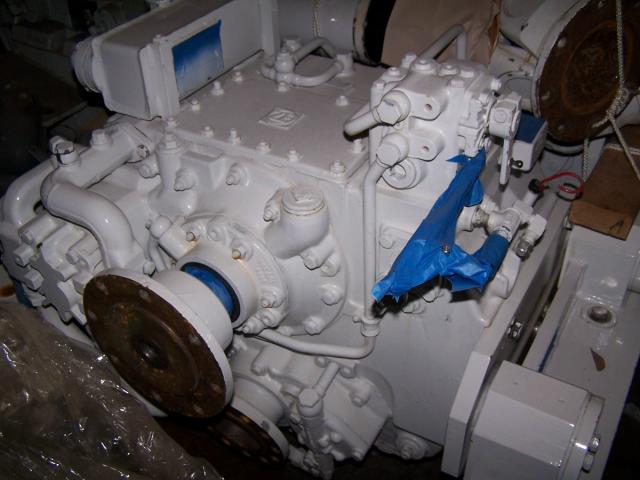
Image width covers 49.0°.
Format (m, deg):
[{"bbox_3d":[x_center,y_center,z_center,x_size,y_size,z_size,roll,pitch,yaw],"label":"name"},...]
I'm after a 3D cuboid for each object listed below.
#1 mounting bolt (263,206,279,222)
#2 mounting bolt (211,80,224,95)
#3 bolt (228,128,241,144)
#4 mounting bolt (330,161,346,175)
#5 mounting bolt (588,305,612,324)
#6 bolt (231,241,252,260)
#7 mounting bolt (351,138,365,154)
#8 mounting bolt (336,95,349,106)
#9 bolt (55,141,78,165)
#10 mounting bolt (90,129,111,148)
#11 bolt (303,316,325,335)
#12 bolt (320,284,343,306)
[{"bbox_3d":[-0.080,-0.042,1.145,0.021,0.021,0.020,18,42,25],"label":"mounting bolt"},{"bbox_3d":[-0.194,-0.289,1.335,0.022,0.020,0.022,18,42,25],"label":"mounting bolt"},{"bbox_3d":[-0.143,-0.173,1.180,0.019,0.019,0.019,18,42,25],"label":"bolt"},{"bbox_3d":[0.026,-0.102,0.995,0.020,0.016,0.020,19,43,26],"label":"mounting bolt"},{"bbox_3d":[0.499,0.133,1.250,0.041,0.015,0.040,18,42,25],"label":"mounting bolt"},{"bbox_3d":[-0.117,0.016,1.048,0.027,0.027,0.024,19,43,26],"label":"bolt"},{"bbox_3d":[0.055,-0.138,1.039,0.020,0.016,0.020,19,43,26],"label":"mounting bolt"},{"bbox_3d":[0.037,-0.230,1.161,0.020,0.014,0.020,19,43,26],"label":"mounting bolt"},{"bbox_3d":[-0.440,-0.151,1.220,0.034,0.029,0.033,18,42,25],"label":"bolt"},{"bbox_3d":[-0.358,-0.165,1.145,0.027,0.020,0.027,19,43,26],"label":"mounting bolt"},{"bbox_3d":[-0.011,0.142,1.167,0.030,0.030,0.018,19,43,26],"label":"bolt"},{"bbox_3d":[0.019,0.093,1.180,0.030,0.030,0.018,18,42,25],"label":"bolt"}]

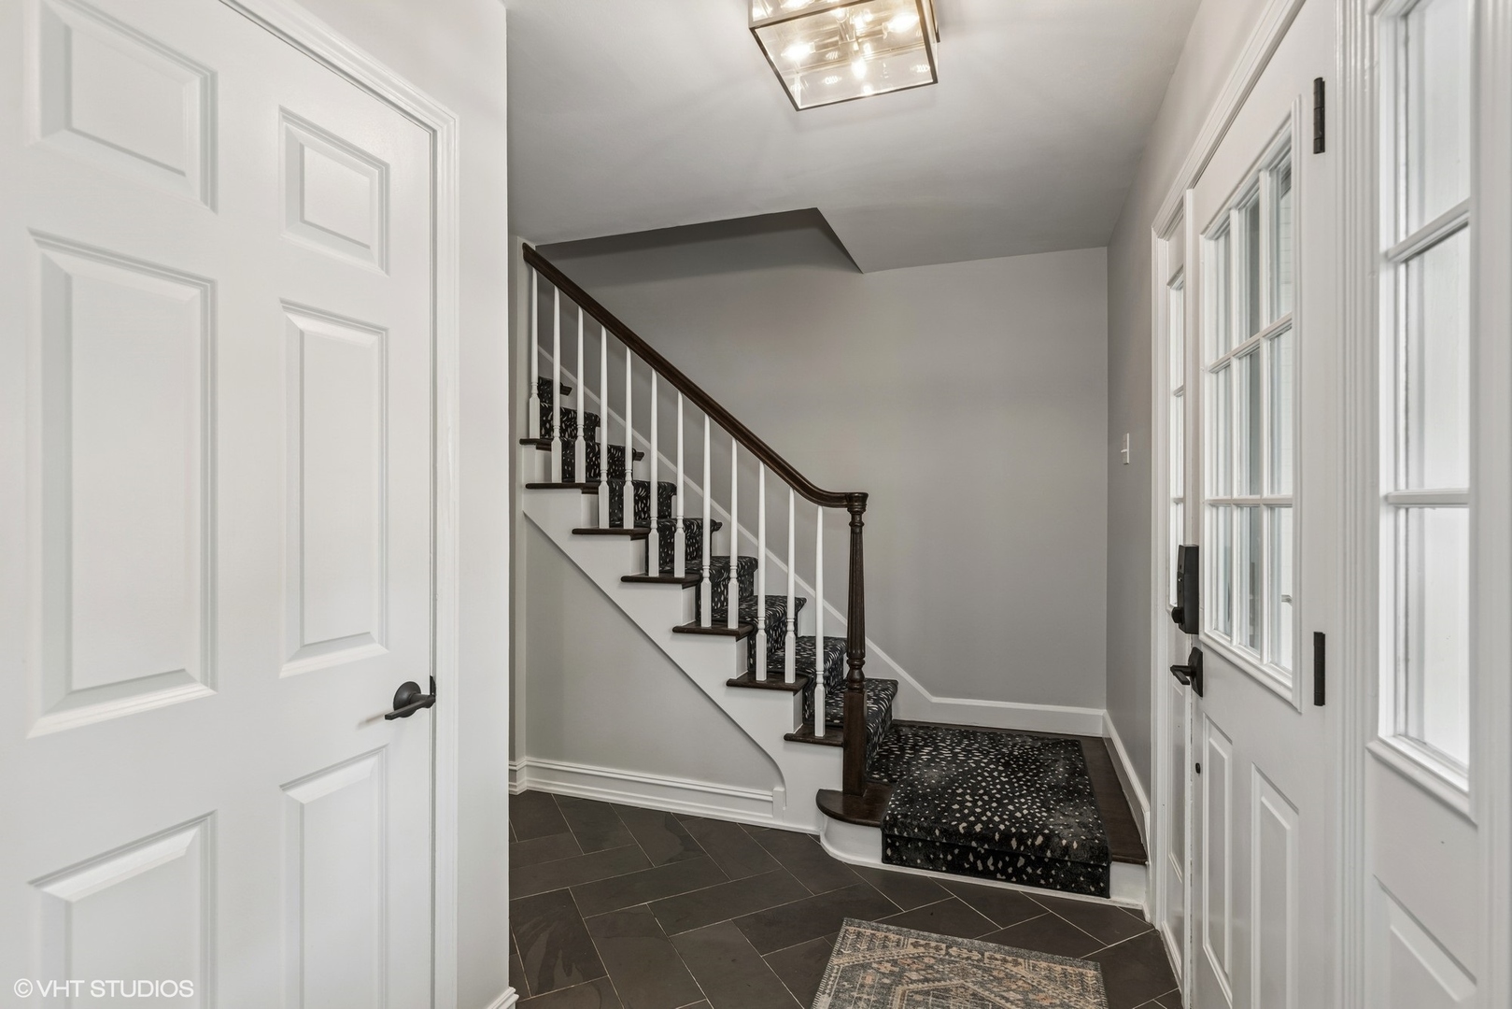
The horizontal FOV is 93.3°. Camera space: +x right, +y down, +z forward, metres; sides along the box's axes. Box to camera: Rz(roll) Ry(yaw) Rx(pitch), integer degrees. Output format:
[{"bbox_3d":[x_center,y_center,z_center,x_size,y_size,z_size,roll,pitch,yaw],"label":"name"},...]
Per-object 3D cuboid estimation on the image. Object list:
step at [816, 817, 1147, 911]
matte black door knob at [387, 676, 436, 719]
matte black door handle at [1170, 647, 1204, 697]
[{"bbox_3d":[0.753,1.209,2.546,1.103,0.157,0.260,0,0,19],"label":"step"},{"bbox_3d":[-0.650,0.375,1.321,0.063,0.068,0.143,0,0,19],"label":"matte black door knob"},{"bbox_3d":[1.005,0.398,1.660,0.063,0.105,0.160,0,0,19],"label":"matte black door handle"}]

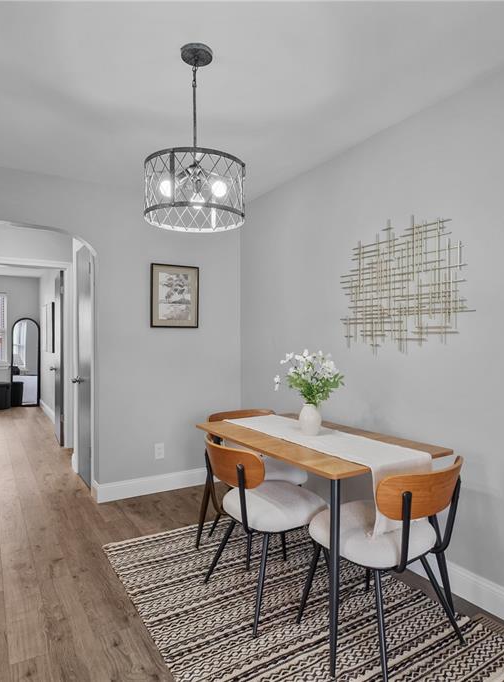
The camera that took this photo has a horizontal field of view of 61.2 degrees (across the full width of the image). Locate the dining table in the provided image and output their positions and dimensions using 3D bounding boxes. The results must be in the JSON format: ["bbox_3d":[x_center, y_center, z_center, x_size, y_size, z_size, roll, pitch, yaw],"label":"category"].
[{"bbox_3d":[0.285,0.862,2.218,0.730,0.743,1.190,0,0,-32],"label":"dining table"}]

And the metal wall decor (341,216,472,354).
[{"bbox_3d":[0.805,-0.292,2.340,0.045,0.740,0.870,0,0,-32],"label":"metal wall decor"}]

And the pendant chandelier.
[{"bbox_3d":[-0.233,-0.846,1.766,0.410,0.705,0.410,0,0,0],"label":"pendant chandelier"}]

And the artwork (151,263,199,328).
[{"bbox_3d":[-0.633,-0.368,3.557,0.422,0.522,0.025,0,0,-32],"label":"artwork"}]

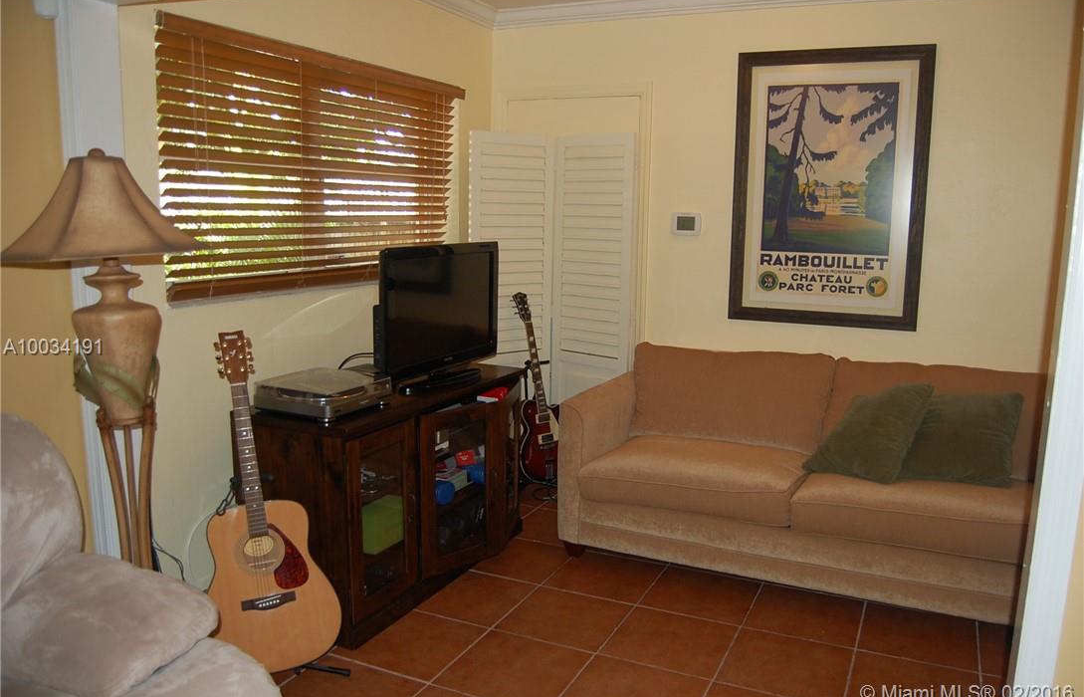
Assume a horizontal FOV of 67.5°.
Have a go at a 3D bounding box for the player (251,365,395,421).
[{"bbox_3d":[-0.764,0.158,2.860,0.340,0.100,0.355,5,10,25],"label":"player"}]

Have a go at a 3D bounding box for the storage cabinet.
[{"bbox_3d":[-0.587,0.527,3.264,0.510,0.755,1.230,5,10,25],"label":"storage cabinet"}]

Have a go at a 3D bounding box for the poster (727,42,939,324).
[{"bbox_3d":[1.303,-0.725,3.693,0.850,1.235,0.032,5,11,24],"label":"poster"}]

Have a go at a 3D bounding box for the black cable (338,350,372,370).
[{"bbox_3d":[-0.734,0.050,3.207,0.050,0.065,0.200,5,11,24],"label":"black cable"}]

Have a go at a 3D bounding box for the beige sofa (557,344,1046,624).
[{"bbox_3d":[1.129,0.491,3.437,1.935,0.840,0.900,5,11,24],"label":"beige sofa"}]

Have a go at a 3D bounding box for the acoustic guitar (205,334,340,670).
[{"bbox_3d":[-0.870,0.452,2.446,0.410,1.040,0.115,-7,-11,-23],"label":"acoustic guitar"}]

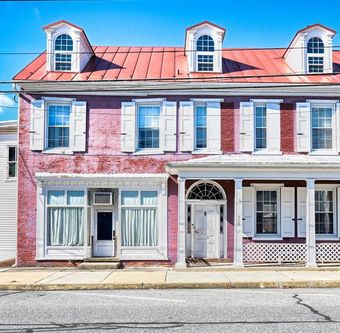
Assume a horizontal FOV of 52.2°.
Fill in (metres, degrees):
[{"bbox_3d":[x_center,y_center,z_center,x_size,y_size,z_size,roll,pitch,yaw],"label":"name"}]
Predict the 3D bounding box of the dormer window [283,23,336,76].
[{"bbox_3d":[6.015,-4.790,15.428,1.625,2.072,2.300,0,-1,-2],"label":"dormer window"}]

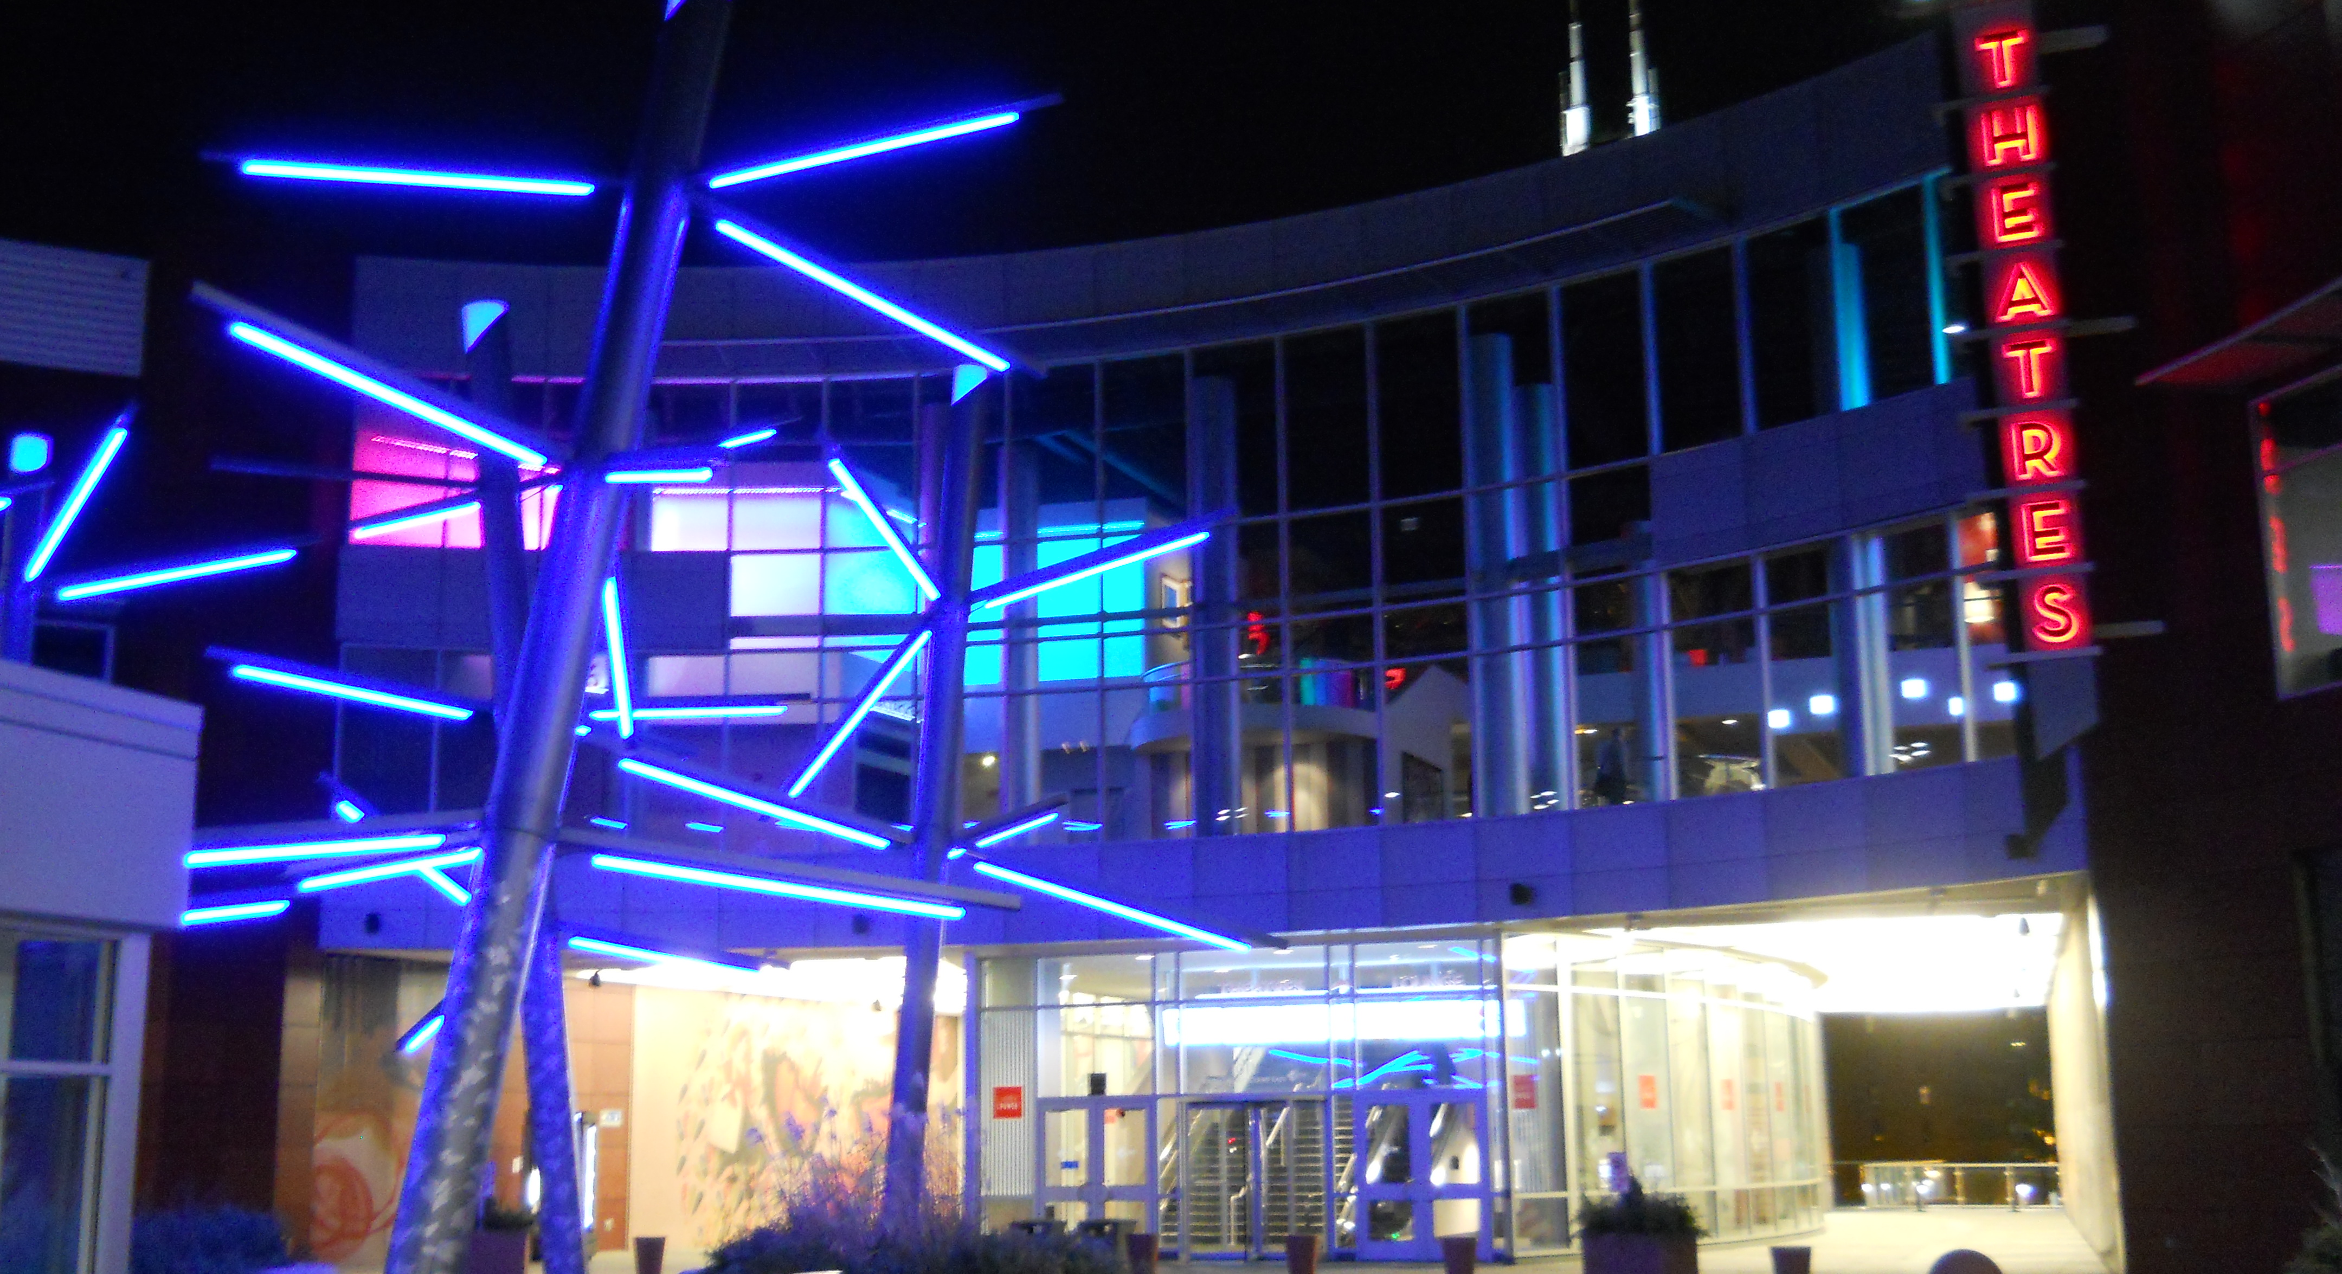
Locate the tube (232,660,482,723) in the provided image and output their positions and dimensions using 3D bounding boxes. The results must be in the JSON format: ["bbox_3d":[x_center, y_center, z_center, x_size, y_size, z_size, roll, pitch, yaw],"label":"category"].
[{"bbox_3d":[-7.566,0.531,23.250,2.160,0.120,0.120,13,-16,-25],"label":"tube"}]

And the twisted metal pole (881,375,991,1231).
[{"bbox_3d":[-2.173,1.791,22.867,0.320,8.740,0.320,3,-15,0],"label":"twisted metal pole"}]

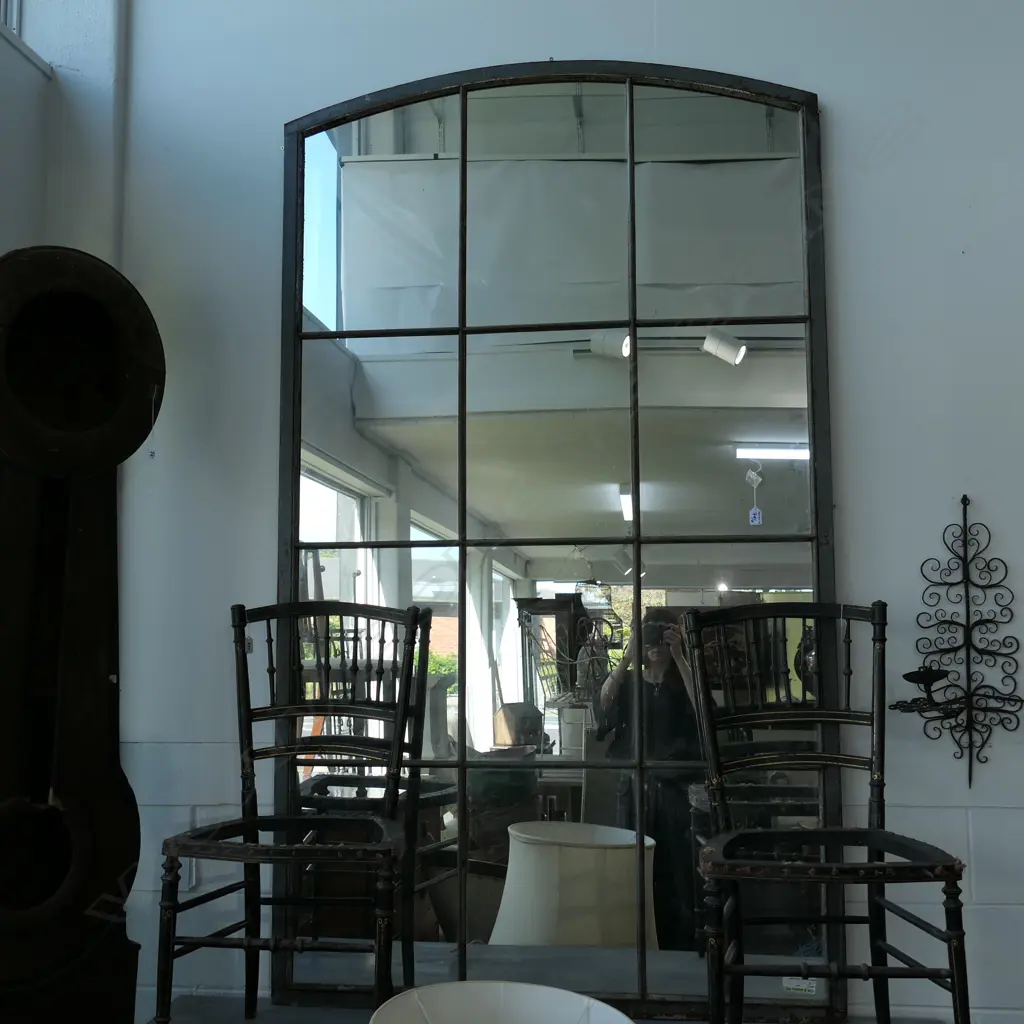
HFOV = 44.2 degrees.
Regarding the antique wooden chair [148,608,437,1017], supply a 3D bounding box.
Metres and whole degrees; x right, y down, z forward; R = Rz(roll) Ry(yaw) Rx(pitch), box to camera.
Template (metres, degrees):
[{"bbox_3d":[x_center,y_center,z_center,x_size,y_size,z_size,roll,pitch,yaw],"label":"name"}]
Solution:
[{"bbox_3d":[-0.410,0.603,2.469,0.420,0.856,0.465,-1,-6,4],"label":"antique wooden chair"}]

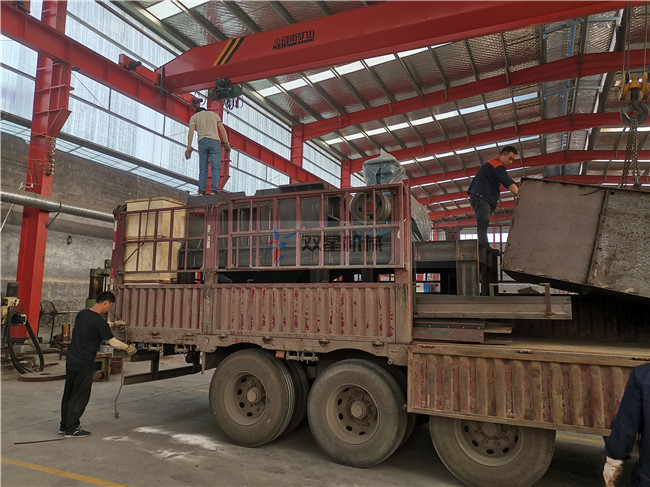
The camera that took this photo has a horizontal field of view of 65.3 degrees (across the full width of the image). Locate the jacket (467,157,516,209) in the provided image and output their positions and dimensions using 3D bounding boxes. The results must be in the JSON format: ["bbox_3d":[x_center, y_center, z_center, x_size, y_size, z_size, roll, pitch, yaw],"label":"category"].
[{"bbox_3d":[2.168,-0.794,6.600,0.570,0.620,0.480,-2,-8,23],"label":"jacket"}]

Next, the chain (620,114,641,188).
[{"bbox_3d":[3.135,-0.944,5.200,0.180,0.740,0.280,-3,-8,27],"label":"chain"}]

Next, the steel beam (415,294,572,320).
[{"bbox_3d":[1.526,0.627,4.963,1.591,0.218,0.200,-2,-8,24],"label":"steel beam"}]

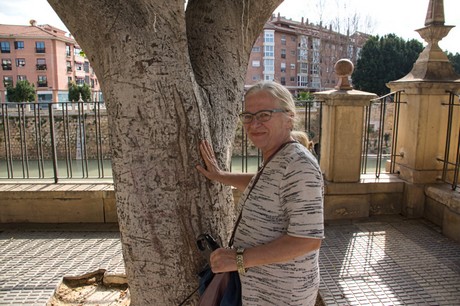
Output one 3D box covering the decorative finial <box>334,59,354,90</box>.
[{"bbox_3d":[1.563,-1.066,4.700,0.262,0.430,0.262,-1,8,-6],"label":"decorative finial"}]

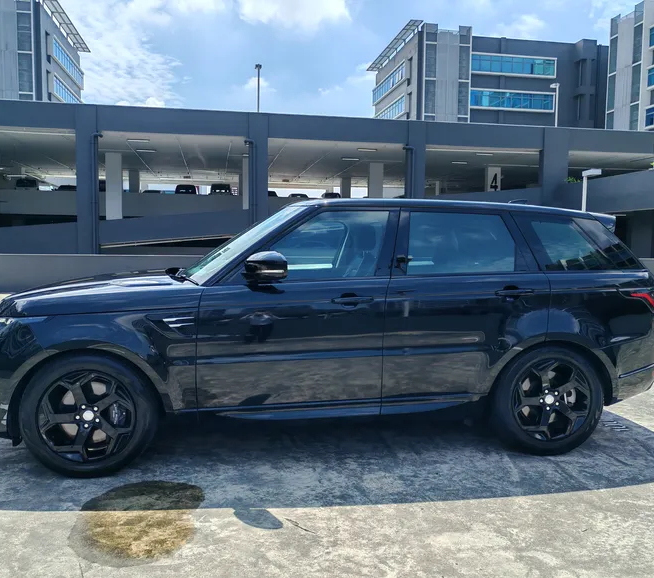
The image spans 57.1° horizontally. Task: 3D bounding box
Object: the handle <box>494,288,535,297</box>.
[{"bbox_3d":[1.210,0.024,3.884,0.265,0.045,0.060,0,4,-9],"label":"handle"}]

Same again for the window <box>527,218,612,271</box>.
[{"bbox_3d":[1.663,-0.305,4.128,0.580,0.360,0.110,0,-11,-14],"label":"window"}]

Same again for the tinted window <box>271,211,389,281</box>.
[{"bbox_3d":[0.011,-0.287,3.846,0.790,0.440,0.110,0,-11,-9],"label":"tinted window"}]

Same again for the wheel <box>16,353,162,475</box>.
[{"bbox_3d":[-1.422,0.735,3.655,0.765,0.765,0.275,0,4,-9],"label":"wheel"}]

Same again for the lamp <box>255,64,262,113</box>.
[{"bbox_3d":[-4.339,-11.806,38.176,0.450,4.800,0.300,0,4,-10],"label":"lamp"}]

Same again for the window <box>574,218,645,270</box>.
[{"bbox_3d":[1.974,-0.308,4.212,0.490,0.360,0.120,-1,-10,-21],"label":"window"}]

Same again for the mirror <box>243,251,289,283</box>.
[{"bbox_3d":[-0.365,-0.132,3.636,0.255,0.195,0.170,0,4,-9],"label":"mirror"}]

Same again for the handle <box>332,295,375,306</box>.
[{"bbox_3d":[0.165,0.069,3.724,0.260,0.050,0.060,0,4,-9],"label":"handle"}]

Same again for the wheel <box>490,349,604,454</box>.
[{"bbox_3d":[1.466,0.732,4.106,0.765,0.765,0.275,0,4,-9],"label":"wheel"}]

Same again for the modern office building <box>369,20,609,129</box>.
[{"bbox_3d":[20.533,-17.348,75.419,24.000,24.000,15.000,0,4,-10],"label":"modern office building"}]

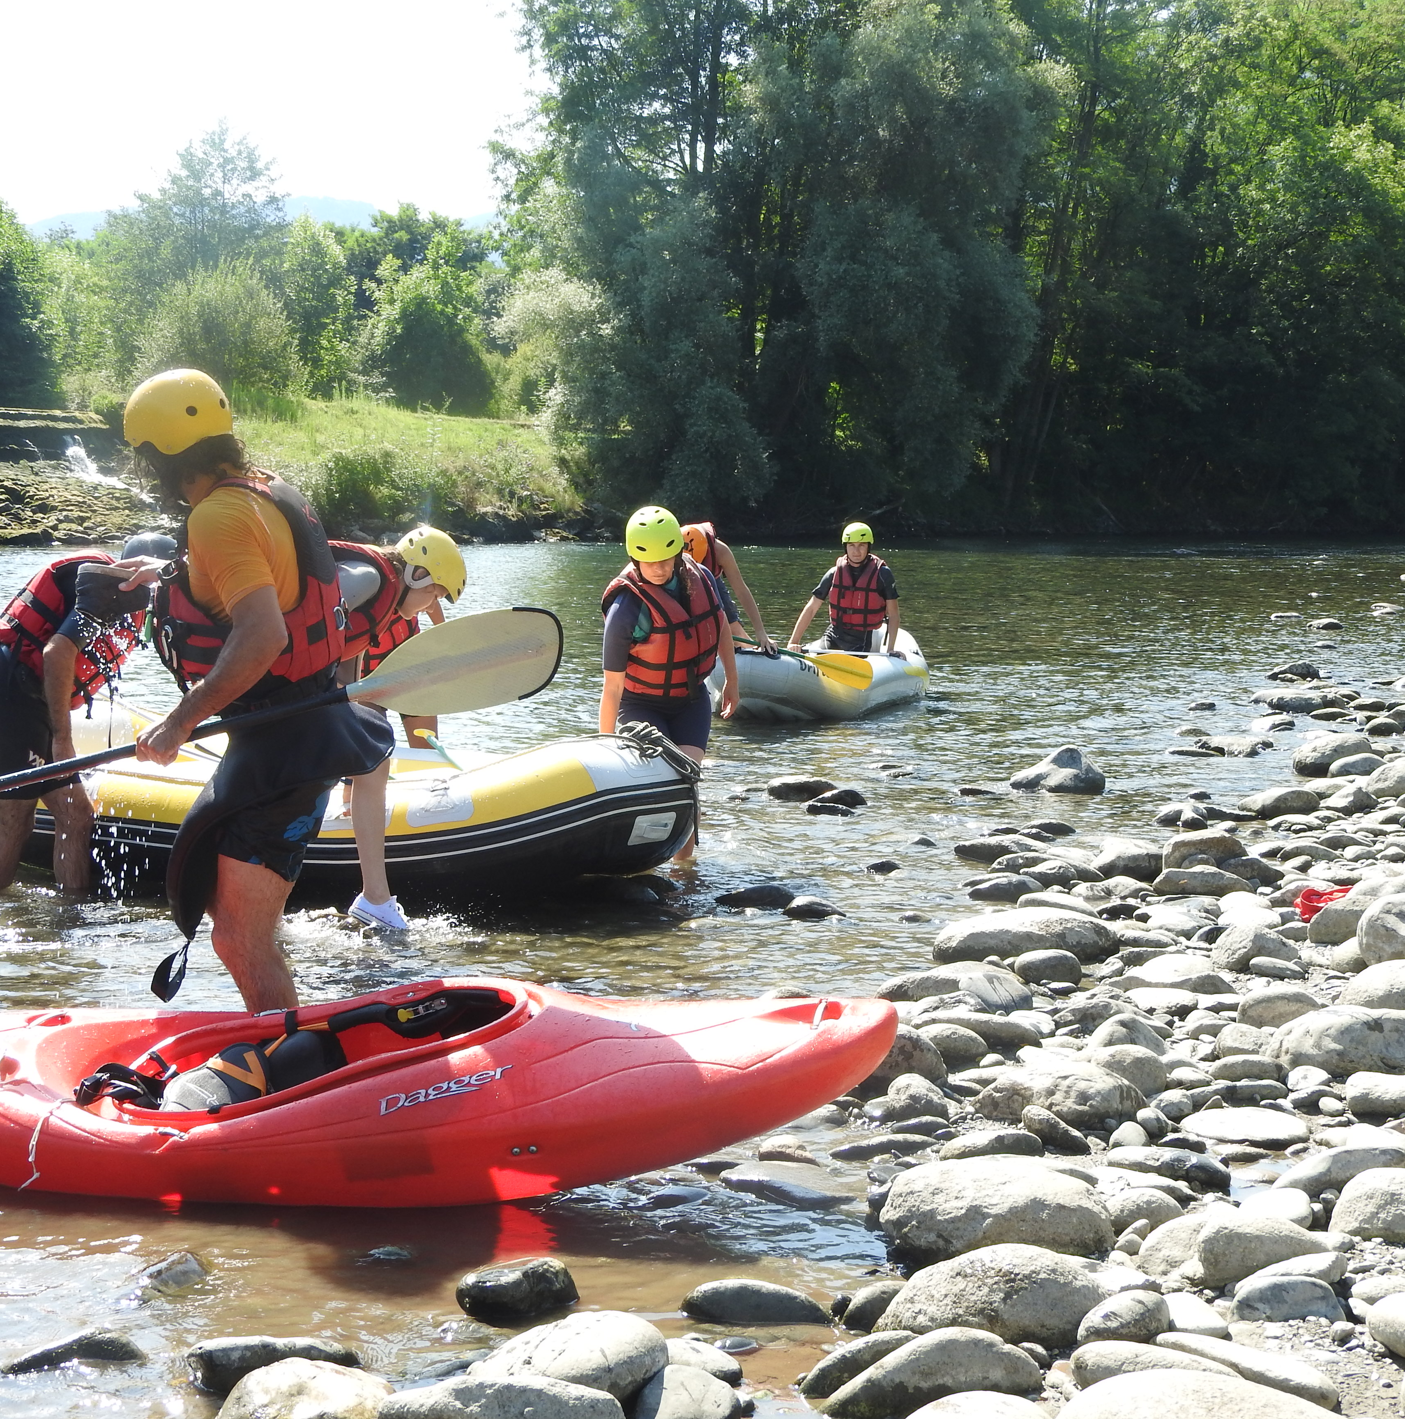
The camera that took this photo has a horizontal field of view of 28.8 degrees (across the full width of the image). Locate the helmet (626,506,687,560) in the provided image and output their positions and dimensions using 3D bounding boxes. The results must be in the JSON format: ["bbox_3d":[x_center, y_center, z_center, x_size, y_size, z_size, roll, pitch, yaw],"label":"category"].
[{"bbox_3d":[-0.188,-0.686,10.700,0.225,0.190,0.270,0,24,2],"label":"helmet"}]

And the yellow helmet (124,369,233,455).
[{"bbox_3d":[-1.285,-0.728,6.700,0.275,0.190,0.225,-7,1,18],"label":"yellow helmet"}]

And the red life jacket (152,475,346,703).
[{"bbox_3d":[-1.136,-0.302,6.850,0.360,0.540,0.460,-6,5,18],"label":"red life jacket"}]

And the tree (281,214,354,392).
[{"bbox_3d":[-9.123,-9.633,65.000,1.800,4.300,1.800,0,5,0],"label":"tree"}]

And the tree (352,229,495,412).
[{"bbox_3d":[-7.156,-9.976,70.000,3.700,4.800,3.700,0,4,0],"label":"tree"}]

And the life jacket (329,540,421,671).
[{"bbox_3d":[-1.297,-0.342,9.650,0.520,0.310,0.440,-38,0,7],"label":"life jacket"}]

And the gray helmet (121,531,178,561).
[{"bbox_3d":[-2.061,-0.565,10.200,0.270,0.190,0.220,37,12,10],"label":"gray helmet"}]

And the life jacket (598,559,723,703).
[{"bbox_3d":[-0.165,-0.315,10.700,0.460,0.530,0.320,-5,15,-11],"label":"life jacket"}]

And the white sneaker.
[{"bbox_3d":[-1.100,0.700,9.350,0.250,0.110,0.095,25,6,3],"label":"white sneaker"}]

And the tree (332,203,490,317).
[{"bbox_3d":[-9.034,-12.528,85.000,4.900,6.400,4.900,0,4,0],"label":"tree"}]

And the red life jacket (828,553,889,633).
[{"bbox_3d":[1.079,-0.802,18.900,0.430,0.540,0.300,1,9,8],"label":"red life jacket"}]

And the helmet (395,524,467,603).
[{"bbox_3d":[-0.896,-0.477,9.100,0.275,0.190,0.220,45,2,0],"label":"helmet"}]

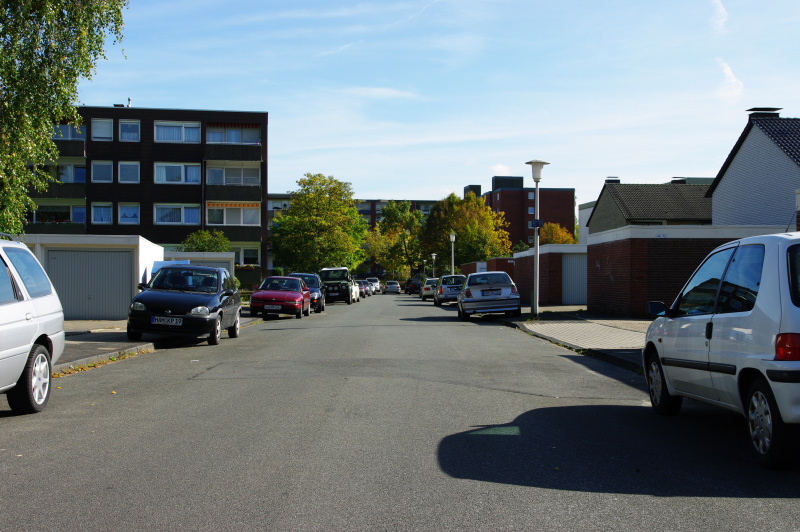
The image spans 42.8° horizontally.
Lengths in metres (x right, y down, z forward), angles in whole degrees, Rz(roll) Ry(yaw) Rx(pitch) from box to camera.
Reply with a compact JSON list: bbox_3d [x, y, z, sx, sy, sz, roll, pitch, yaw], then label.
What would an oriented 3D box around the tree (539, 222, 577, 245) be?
[{"bbox_3d":[13.800,-0.650,90.000,4.400,6.300,4.400,0,-1,0],"label":"tree"}]

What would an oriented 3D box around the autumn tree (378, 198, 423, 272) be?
[{"bbox_3d":[0.200,-2.700,135.000,6.200,12.000,6.200,0,-1,0],"label":"autumn tree"}]

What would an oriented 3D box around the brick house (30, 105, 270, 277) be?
[{"bbox_3d":[-18.400,-4.150,73.400,17.000,12.600,11.000,0,-1,-11],"label":"brick house"}]

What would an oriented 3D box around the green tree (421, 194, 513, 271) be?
[{"bbox_3d":[7.700,-2.900,122.000,11.000,11.800,11.000,0,-1,0],"label":"green tree"}]

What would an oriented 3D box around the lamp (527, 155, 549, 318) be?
[{"bbox_3d":[3.870,-0.763,28.800,0.680,4.460,0.680,0,-1,0],"label":"lamp"}]

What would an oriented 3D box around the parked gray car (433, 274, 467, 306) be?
[{"bbox_3d":[2.720,1.223,52.500,1.720,1.510,4.250,0,-1,0],"label":"parked gray car"}]

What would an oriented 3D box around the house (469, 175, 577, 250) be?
[{"bbox_3d":[24.200,-6.100,207.000,15.000,22.300,31.000,0,-1,-6],"label":"house"}]

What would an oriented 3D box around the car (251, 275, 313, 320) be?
[{"bbox_3d":[-3.870,1.010,33.600,1.680,1.340,4.250,0,-1,-1],"label":"car"}]

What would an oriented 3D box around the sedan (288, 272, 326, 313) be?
[{"bbox_3d":[-3.790,1.020,39.200,1.730,1.480,4.450,0,-1,-1],"label":"sedan"}]

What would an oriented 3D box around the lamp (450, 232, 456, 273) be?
[{"bbox_3d":[3.540,0.010,68.000,0.680,4.460,0.680,0,-1,0],"label":"lamp"}]

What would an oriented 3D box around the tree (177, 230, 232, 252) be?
[{"bbox_3d":[-11.350,0.000,59.000,3.300,4.100,3.300,0,-1,0],"label":"tree"}]

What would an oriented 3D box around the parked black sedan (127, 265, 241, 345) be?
[{"bbox_3d":[-3.900,0.645,18.800,1.620,1.420,3.730,0,-1,-1],"label":"parked black sedan"}]

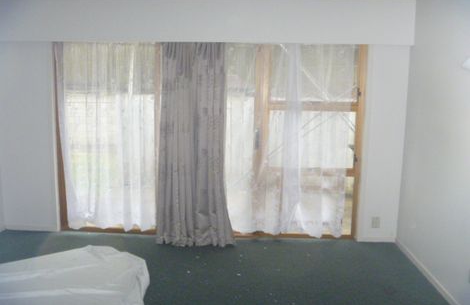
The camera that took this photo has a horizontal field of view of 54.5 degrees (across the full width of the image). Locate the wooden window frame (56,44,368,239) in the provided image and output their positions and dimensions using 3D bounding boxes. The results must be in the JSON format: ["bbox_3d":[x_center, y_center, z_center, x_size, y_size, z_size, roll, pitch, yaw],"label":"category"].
[{"bbox_3d":[-0.269,-0.124,4.644,3.078,1.985,0.120,1,8,2],"label":"wooden window frame"}]

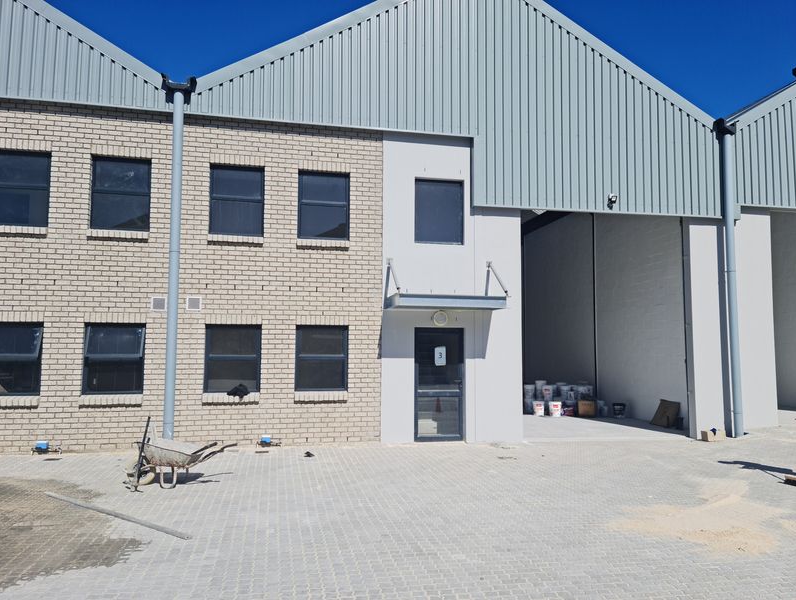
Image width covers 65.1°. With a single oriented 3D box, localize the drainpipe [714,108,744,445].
[{"bbox_3d":[6.702,-0.485,12.542,0.480,6.300,0.280,1,-5,-12],"label":"drainpipe"}]

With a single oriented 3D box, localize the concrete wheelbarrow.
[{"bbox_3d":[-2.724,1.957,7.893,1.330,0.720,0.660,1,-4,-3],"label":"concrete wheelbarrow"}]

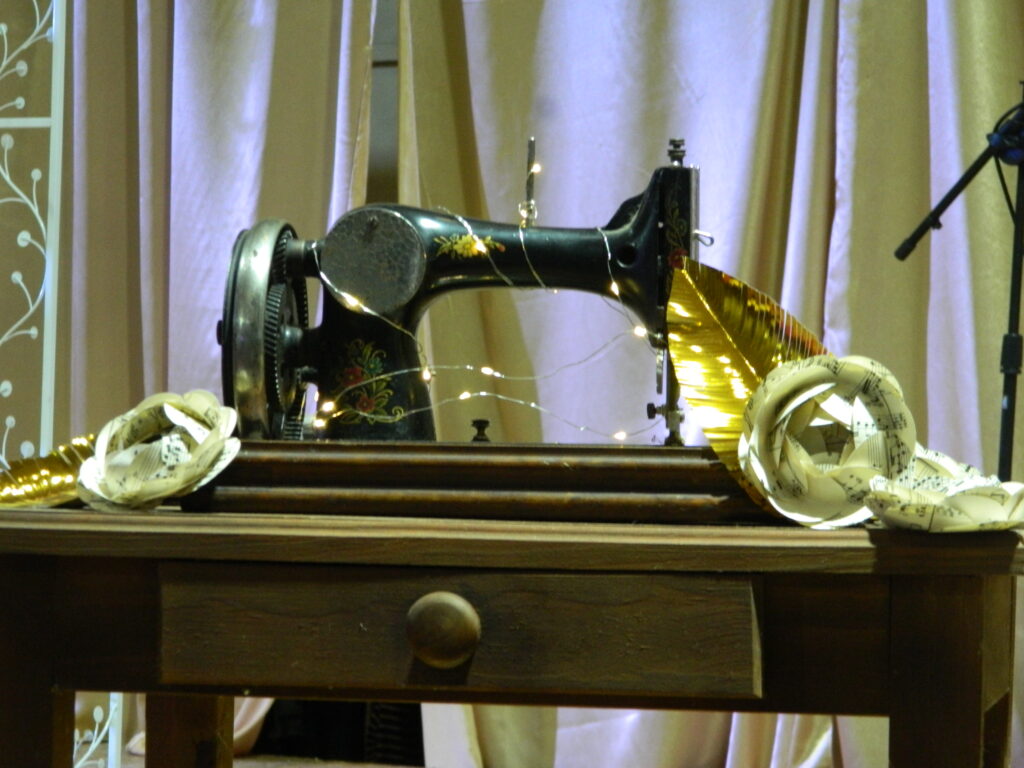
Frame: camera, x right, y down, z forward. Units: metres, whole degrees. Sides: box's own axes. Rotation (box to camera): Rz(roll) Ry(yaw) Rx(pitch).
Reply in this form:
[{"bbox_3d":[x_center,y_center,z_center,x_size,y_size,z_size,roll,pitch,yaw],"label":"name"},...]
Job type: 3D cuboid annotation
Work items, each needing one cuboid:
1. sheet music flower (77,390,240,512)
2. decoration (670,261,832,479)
[{"bbox_3d":[-0.250,0.049,2.700,0.112,0.058,0.112,-10,39,23],"label":"sheet music flower"},{"bbox_3d":[0.166,-0.005,2.640,0.108,0.188,0.045,-35,-12,1],"label":"decoration"}]

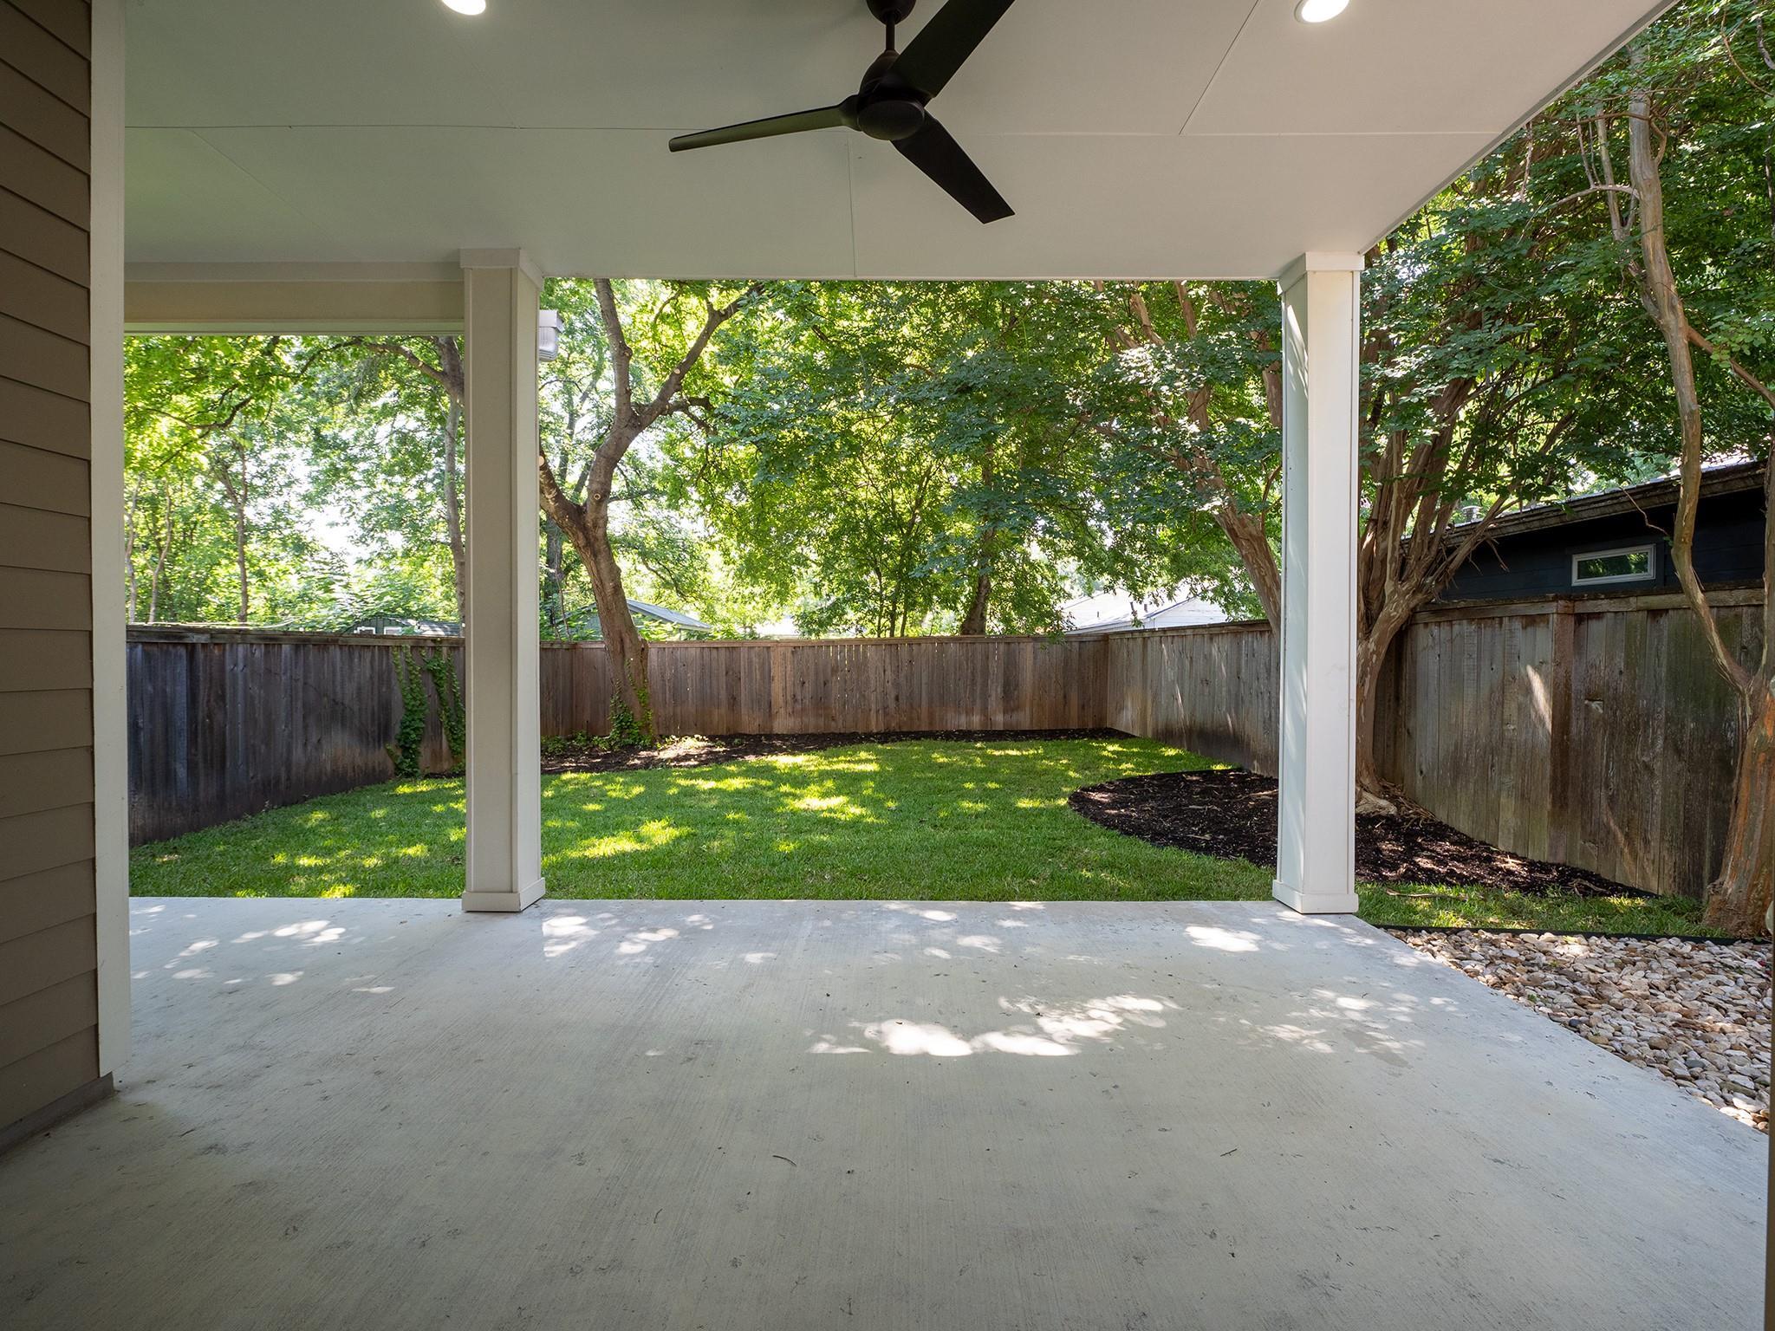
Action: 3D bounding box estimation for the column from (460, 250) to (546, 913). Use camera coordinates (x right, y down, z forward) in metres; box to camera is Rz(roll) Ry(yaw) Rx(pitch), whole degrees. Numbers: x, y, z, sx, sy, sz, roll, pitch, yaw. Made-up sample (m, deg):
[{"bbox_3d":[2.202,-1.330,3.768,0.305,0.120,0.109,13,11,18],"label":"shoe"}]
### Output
[{"bbox_3d":[-1.833,-0.387,3.927,0.272,3.060,0.272,0,1,-1],"label":"column"}]

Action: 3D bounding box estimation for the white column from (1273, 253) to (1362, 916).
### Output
[{"bbox_3d":[2.061,-0.373,3.934,0.272,3.060,0.272,0,1,-1],"label":"white column"}]

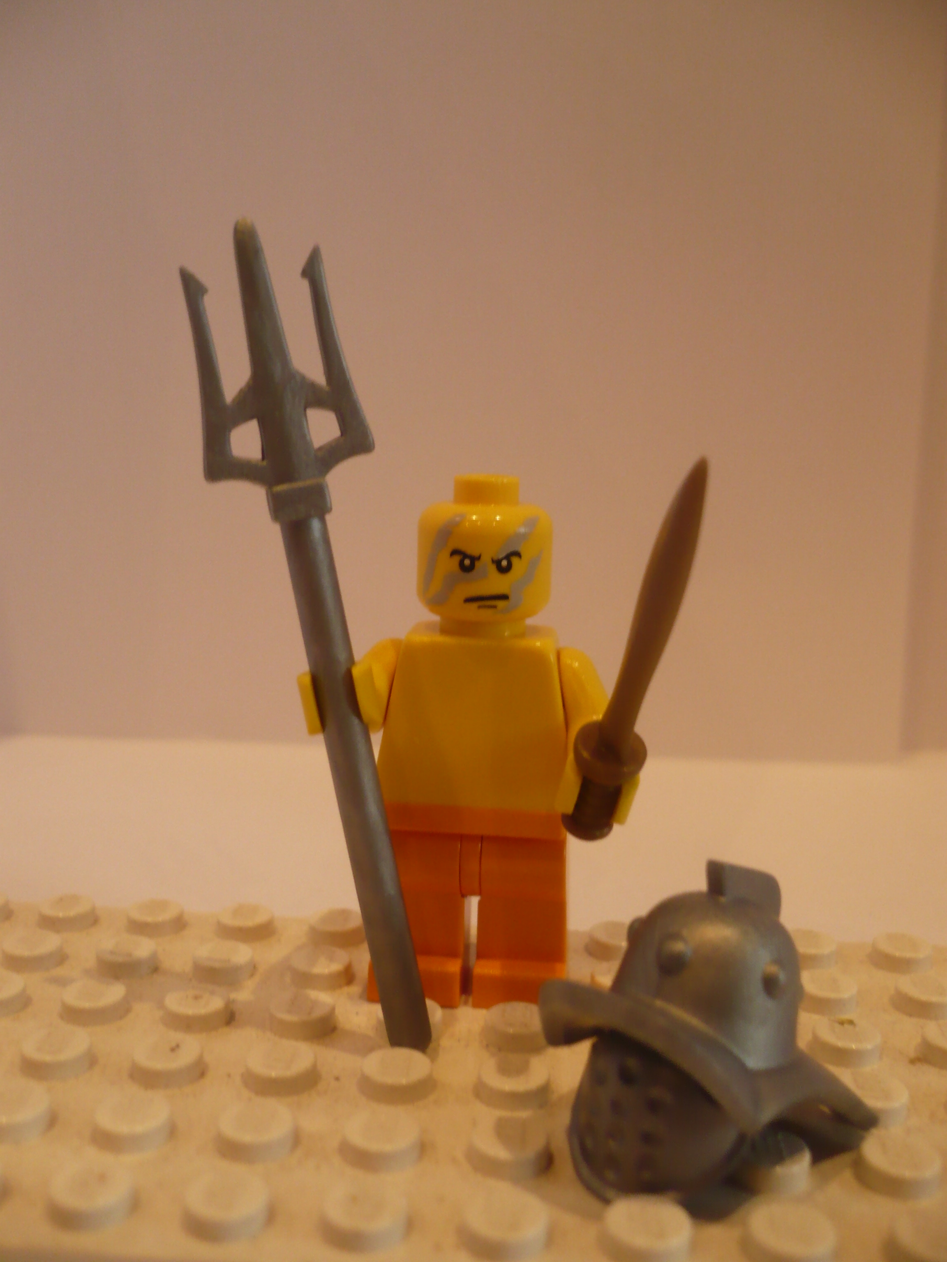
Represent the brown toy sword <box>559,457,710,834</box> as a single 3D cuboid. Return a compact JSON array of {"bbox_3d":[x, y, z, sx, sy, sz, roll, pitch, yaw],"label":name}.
[{"bbox_3d":[0.011,0.002,0.083,0.005,0.030,0.005,10,34,-4],"label":"brown toy sword"}]

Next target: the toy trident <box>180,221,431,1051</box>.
[{"bbox_3d":[-0.010,0.002,0.089,0.012,0.060,0.004,-12,6,-11],"label":"toy trident"}]

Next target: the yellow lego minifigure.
[{"bbox_3d":[0.000,0.010,0.096,0.024,0.040,0.018,2,10,3],"label":"yellow lego minifigure"}]

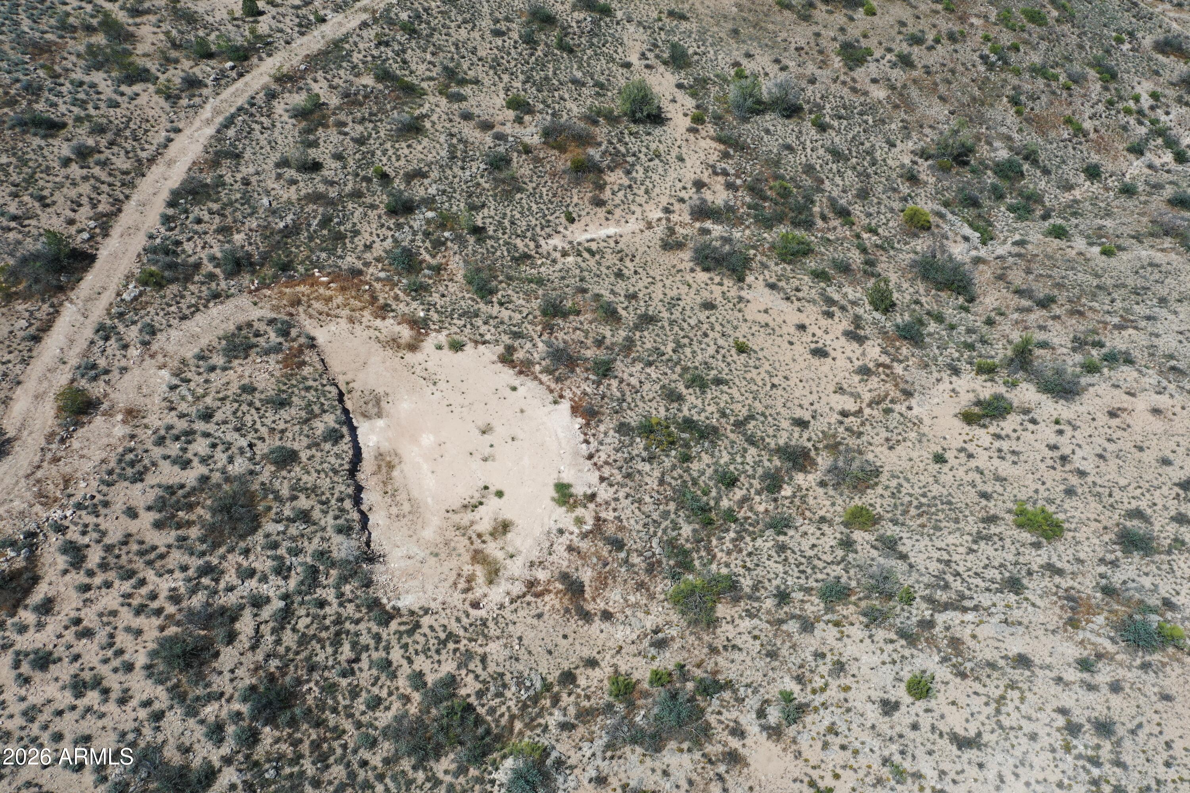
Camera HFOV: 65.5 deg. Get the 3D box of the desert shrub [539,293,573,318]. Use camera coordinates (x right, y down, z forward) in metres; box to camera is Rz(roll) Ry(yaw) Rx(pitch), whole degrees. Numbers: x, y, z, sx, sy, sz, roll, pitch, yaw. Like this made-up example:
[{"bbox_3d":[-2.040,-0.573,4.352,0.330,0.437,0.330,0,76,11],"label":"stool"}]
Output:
[{"bbox_3d":[-2.585,-6.034,61.273,2.277,1.251,1.936,-2,43,-2],"label":"desert shrub"}]

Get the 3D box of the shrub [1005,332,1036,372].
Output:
[{"bbox_3d":[26.790,-2.810,58.240,1.840,2.170,1.740,24,50,22],"label":"shrub"}]

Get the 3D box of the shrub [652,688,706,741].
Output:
[{"bbox_3d":[4.210,15.900,46.270,2.600,1.950,2.600,0,49,0],"label":"shrub"}]

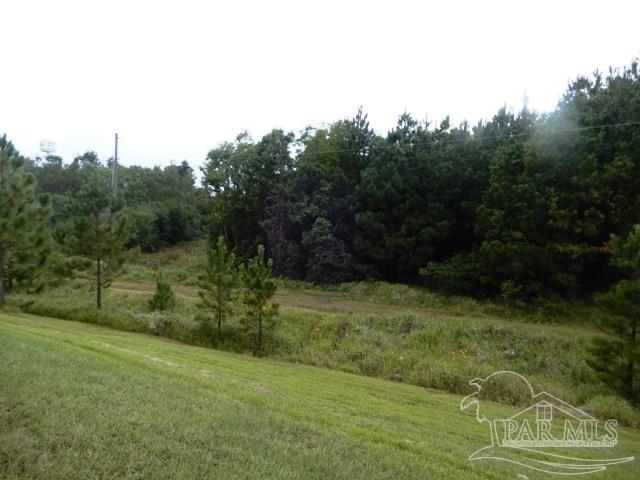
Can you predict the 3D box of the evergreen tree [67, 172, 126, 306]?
[{"bbox_3d":[-10.580,0.070,21.000,2.700,6.300,2.700,0,0,0],"label":"evergreen tree"}]

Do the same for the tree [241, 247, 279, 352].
[{"bbox_3d":[-1.720,1.690,12.600,1.070,3.100,1.070,0,0,0],"label":"tree"}]

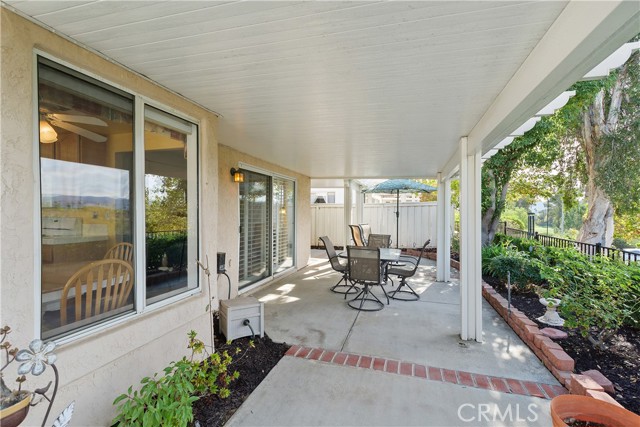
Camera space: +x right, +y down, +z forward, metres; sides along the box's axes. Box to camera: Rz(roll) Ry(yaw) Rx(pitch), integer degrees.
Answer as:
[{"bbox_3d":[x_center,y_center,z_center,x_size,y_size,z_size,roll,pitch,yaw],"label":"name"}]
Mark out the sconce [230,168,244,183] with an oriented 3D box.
[{"bbox_3d":[-1.265,-0.580,4.350,0.200,0.215,0.130,0,0,18],"label":"sconce"}]

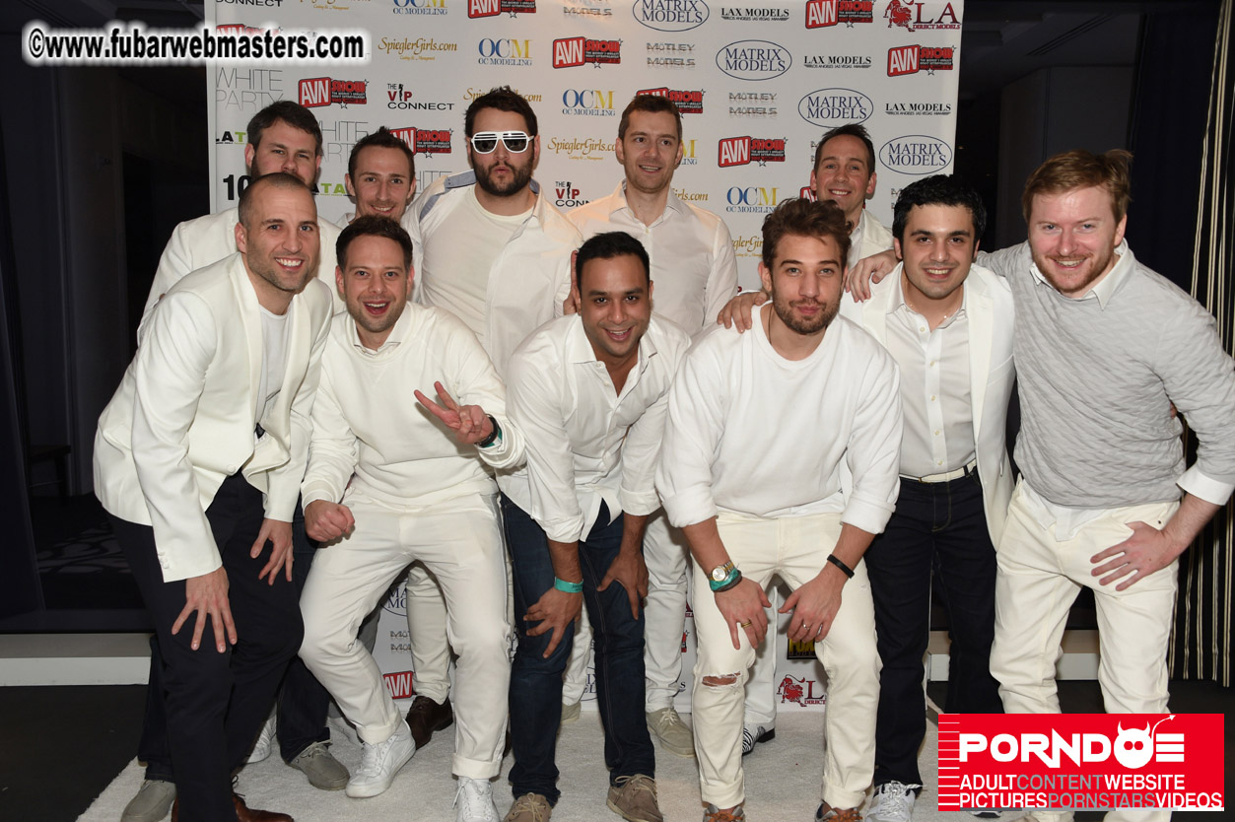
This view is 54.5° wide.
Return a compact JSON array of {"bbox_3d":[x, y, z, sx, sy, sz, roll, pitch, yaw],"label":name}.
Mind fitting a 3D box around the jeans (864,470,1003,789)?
[{"bbox_3d":[0.752,0.540,2.860,0.350,0.830,0.310,3,8,11],"label":"jeans"}]

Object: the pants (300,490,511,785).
[{"bbox_3d":[-0.520,0.510,2.920,0.450,0.800,0.440,2,8,7],"label":"pants"}]

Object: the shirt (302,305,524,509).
[{"bbox_3d":[-0.475,-0.018,2.847,0.520,0.490,0.380,2,8,3],"label":"shirt"}]

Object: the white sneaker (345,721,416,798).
[{"bbox_3d":[-0.616,0.900,3.150,0.110,0.120,0.290,4,8,18],"label":"white sneaker"}]

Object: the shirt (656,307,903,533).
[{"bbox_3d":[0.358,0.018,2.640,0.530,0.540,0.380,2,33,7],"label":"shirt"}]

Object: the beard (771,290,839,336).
[{"bbox_3d":[0.378,-0.202,2.420,0.135,0.100,0.100,2,8,6],"label":"beard"}]

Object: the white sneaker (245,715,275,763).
[{"bbox_3d":[-1.008,0.879,3.374,0.105,0.115,0.295,1,8,0],"label":"white sneaker"}]

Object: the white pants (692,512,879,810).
[{"bbox_3d":[0.384,0.569,2.857,0.420,0.750,0.450,2,8,4],"label":"white pants"}]

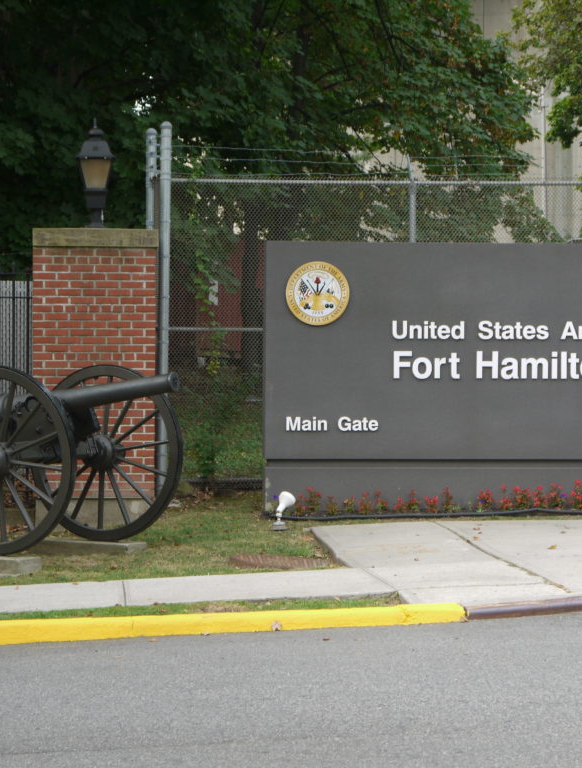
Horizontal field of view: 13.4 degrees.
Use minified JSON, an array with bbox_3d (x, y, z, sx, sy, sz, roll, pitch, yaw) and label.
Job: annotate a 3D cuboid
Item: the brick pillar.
[{"bbox_3d":[-1.704,-0.048,21.650,1.060,2.555,1.050,0,1,-4],"label":"brick pillar"}]

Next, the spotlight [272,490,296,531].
[{"bbox_3d":[-0.066,1.031,20.230,0.155,0.317,0.225,1,1,41],"label":"spotlight"}]

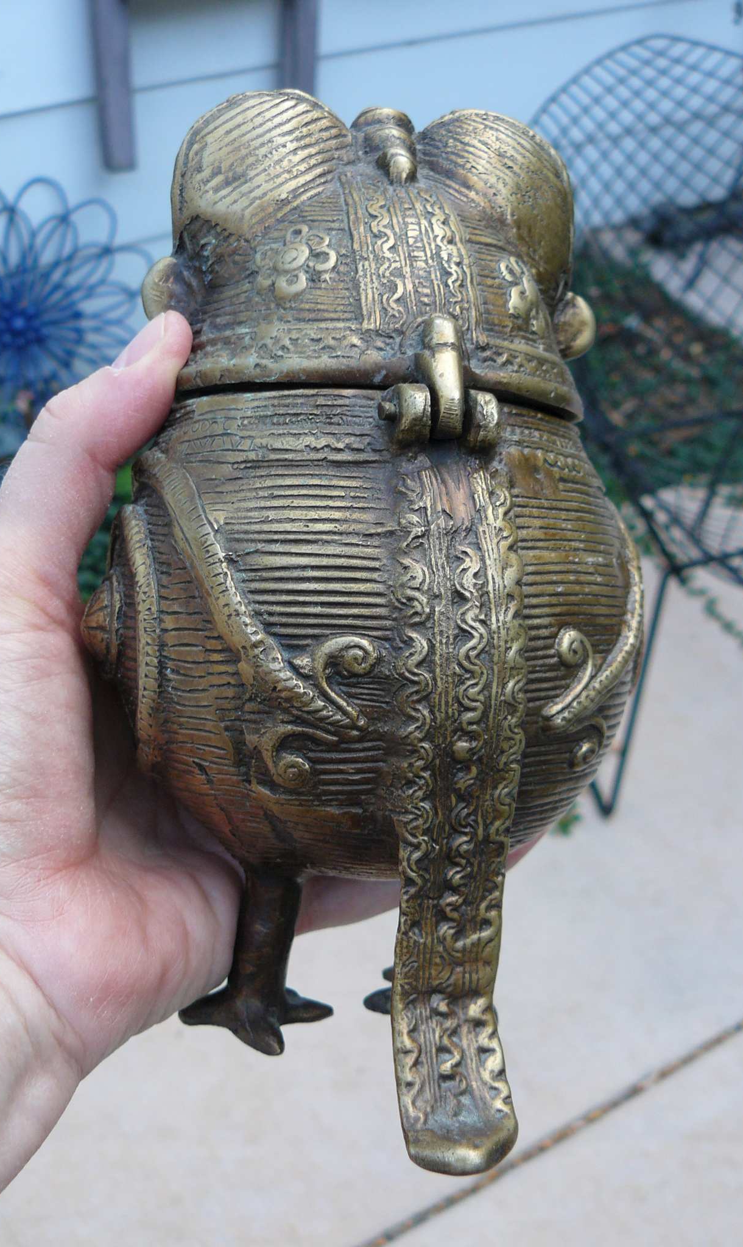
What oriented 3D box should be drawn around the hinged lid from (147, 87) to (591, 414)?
[{"bbox_3d":[0.003,-0.080,0.279,0.101,0.068,0.097,1,5,-17],"label":"hinged lid"}]

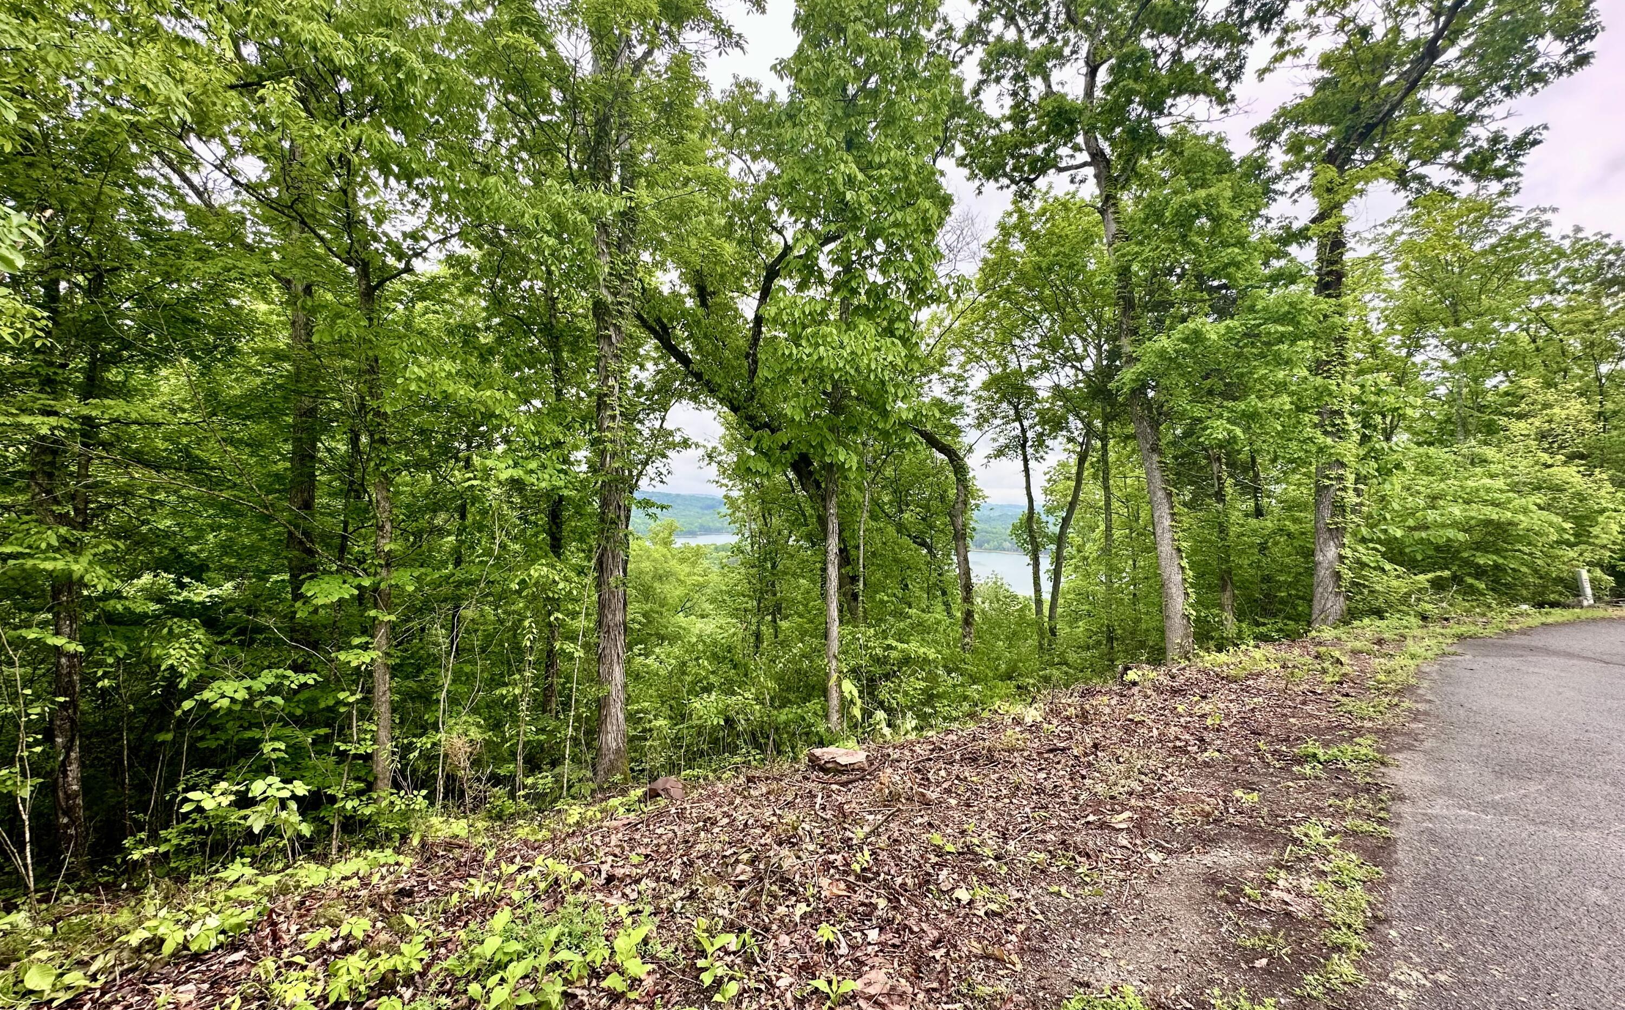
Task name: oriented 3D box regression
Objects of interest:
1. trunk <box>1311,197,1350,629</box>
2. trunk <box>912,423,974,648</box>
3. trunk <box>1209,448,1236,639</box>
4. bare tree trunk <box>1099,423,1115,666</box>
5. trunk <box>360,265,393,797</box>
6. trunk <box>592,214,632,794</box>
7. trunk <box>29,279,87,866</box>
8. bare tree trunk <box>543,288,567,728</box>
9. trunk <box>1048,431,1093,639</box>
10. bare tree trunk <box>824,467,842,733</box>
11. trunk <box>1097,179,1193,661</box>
[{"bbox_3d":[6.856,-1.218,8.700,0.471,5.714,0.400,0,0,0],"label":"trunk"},{"bbox_3d":[2.048,0.493,10.000,0.811,3.409,0.250,-4,0,0],"label":"trunk"},{"bbox_3d":[5.936,0.560,9.500,0.257,2.755,0.190,-2,0,0],"label":"trunk"},{"bbox_3d":[4.705,0.598,10.500,0.203,4.016,0.170,-1,0,0],"label":"bare tree trunk"},{"bbox_3d":[-3.649,0.212,5.500,0.212,4.452,0.180,-1,0,0],"label":"trunk"},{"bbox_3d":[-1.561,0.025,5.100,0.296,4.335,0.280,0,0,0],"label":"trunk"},{"bbox_3d":[-6.867,0.614,6.000,0.371,5.370,0.300,-2,0,0],"label":"trunk"},{"bbox_3d":[-3.341,0.057,8.500,0.279,5.681,0.230,0,0,0],"label":"bare tree trunk"},{"bbox_3d":[4.303,0.499,11.000,0.234,3.535,0.180,10,0,0],"label":"trunk"},{"bbox_3d":[0.178,0.811,5.600,0.130,2.261,0.120,-1,0,0],"label":"bare tree trunk"},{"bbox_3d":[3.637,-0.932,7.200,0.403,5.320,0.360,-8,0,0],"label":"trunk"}]

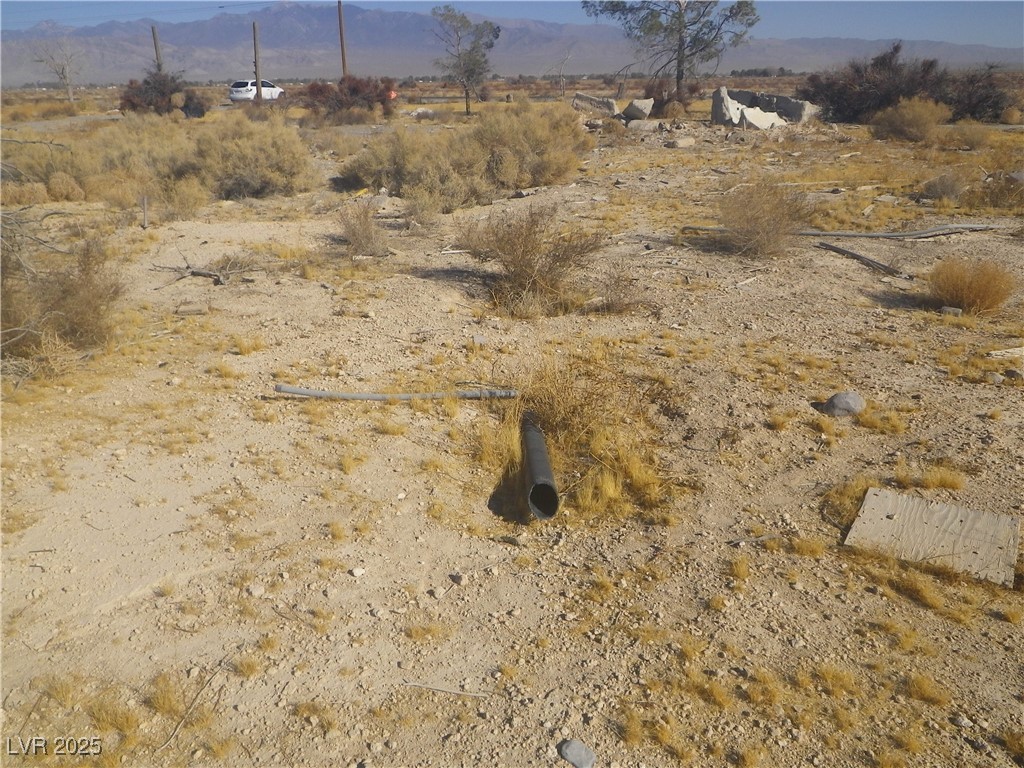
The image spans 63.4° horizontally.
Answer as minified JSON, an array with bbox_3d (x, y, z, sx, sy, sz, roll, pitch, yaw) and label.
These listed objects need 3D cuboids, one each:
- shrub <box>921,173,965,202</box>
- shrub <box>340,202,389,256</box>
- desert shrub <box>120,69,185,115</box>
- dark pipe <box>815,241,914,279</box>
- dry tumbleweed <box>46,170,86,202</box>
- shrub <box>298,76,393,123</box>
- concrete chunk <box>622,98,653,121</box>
[{"bbox_3d":[5.578,-2.543,10.689,0.514,0.325,0.488,9,22,26],"label":"shrub"},{"bbox_3d":[-1.398,-1.518,7.851,0.440,0.530,0.440,-4,20,-9],"label":"shrub"},{"bbox_3d":[-19.107,-15.361,43.576,3.140,2.311,2.826,-9,22,-21],"label":"desert shrub"},{"bbox_3d":[3.064,-1.099,7.299,0.080,0.080,1.280,-5,21,-11],"label":"dark pipe"},{"bbox_3d":[-6.441,-2.846,11.889,0.500,0.440,0.460,-11,23,-26],"label":"dry tumbleweed"},{"bbox_3d":[-7.263,-12.585,36.349,3.850,1.800,2.800,-5,21,-10],"label":"shrub"},{"bbox_3d":[4.779,-10.430,31.443,1.246,0.772,0.810,2,20,8],"label":"concrete chunk"}]

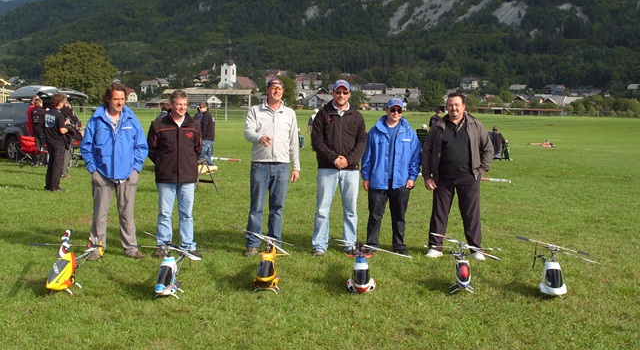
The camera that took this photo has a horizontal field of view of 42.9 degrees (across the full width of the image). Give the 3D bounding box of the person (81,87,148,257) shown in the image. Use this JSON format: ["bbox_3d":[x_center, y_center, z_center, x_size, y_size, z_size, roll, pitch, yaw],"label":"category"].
[{"bbox_3d":[-2.132,-0.046,8.386,0.680,1.810,0.400,-1,5,-14],"label":"person"}]

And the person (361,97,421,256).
[{"bbox_3d":[0.747,0.028,8.552,0.640,1.670,0.400,0,5,2],"label":"person"}]

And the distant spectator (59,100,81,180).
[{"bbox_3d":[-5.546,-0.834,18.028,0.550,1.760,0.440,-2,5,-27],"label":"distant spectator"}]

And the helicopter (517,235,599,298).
[{"bbox_3d":[1.970,0.788,6.992,0.550,0.410,1.250,0,5,6],"label":"helicopter"}]

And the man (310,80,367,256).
[{"bbox_3d":[0.198,-0.083,8.725,0.580,1.850,0.380,0,5,0],"label":"man"}]

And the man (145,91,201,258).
[{"bbox_3d":[-1.528,-0.017,8.600,0.580,1.750,0.380,-1,5,-14],"label":"man"}]

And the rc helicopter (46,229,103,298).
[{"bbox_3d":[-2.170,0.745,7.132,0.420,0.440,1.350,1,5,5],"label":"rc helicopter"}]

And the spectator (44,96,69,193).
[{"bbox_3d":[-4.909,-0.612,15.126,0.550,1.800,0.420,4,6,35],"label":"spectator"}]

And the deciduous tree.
[{"bbox_3d":[-49.900,-20.098,169.393,15.800,14.800,15.800,-1,5,-16],"label":"deciduous tree"}]

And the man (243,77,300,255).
[{"bbox_3d":[-0.516,-0.090,8.684,0.580,1.870,0.420,0,5,-5],"label":"man"}]

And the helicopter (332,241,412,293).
[{"bbox_3d":[0.380,0.792,7.063,0.650,0.390,1.250,0,5,2],"label":"helicopter"}]

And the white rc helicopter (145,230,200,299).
[{"bbox_3d":[-1.260,0.792,6.943,0.560,0.410,1.250,0,5,6],"label":"white rc helicopter"}]

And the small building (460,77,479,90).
[{"bbox_3d":[103.120,-62.781,560.000,9.500,8.800,9.200,5,6,43],"label":"small building"}]

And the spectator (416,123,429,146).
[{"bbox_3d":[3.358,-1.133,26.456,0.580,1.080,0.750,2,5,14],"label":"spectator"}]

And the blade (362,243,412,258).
[{"bbox_3d":[0.535,0.637,6.759,0.060,0.030,0.620,-4,6,-37],"label":"blade"}]

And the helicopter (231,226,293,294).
[{"bbox_3d":[-0.490,0.782,7.062,0.580,0.410,1.250,0,5,1],"label":"helicopter"}]

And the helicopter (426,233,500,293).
[{"bbox_3d":[1.190,0.783,7.042,0.620,0.410,1.250,0,5,6],"label":"helicopter"}]

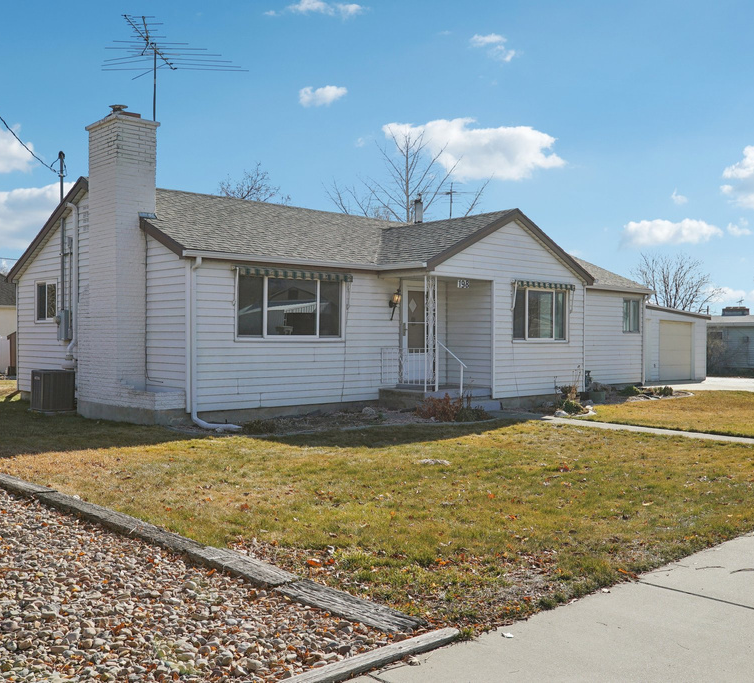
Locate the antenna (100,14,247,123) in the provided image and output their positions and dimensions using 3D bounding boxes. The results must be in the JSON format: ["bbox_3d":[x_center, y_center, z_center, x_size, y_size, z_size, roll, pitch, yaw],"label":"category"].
[{"bbox_3d":[-4.000,-4.680,15.000,2.950,1.800,2.800,0,0,6],"label":"antenna"}]

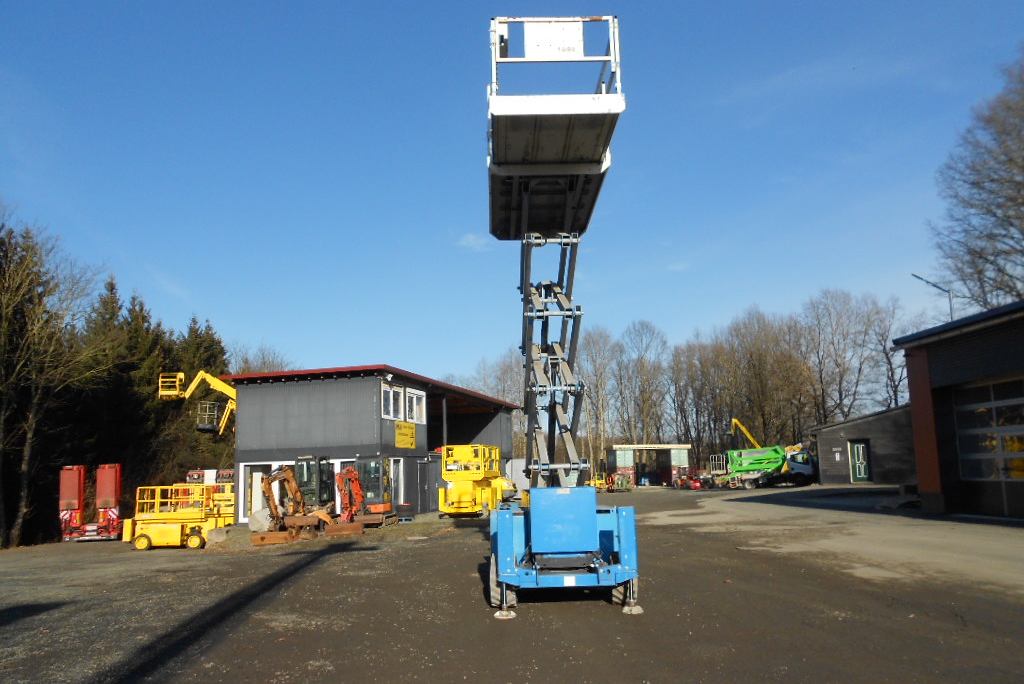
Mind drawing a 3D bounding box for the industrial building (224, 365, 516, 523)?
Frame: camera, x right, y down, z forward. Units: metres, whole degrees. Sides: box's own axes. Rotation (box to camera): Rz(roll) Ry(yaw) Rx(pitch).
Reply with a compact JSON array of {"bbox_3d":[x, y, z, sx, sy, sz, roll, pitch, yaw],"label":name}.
[{"bbox_3d":[-5.348,5.389,38.413,6.900,5.750,20.800,-4,-10,14],"label":"industrial building"}]

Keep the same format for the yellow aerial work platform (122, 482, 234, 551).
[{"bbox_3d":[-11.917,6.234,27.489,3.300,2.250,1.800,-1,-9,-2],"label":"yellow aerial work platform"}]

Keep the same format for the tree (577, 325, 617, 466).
[{"bbox_3d":[11.316,8.690,104.965,5.500,22.000,5.500,-1,-9,0],"label":"tree"}]

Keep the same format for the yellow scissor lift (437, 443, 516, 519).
[{"bbox_3d":[-1.204,4.873,26.883,1.720,2.500,3.300,-3,-10,13],"label":"yellow scissor lift"}]

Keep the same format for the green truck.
[{"bbox_3d":[16.450,8.150,49.579,5.900,2.700,2.100,0,-10,-10],"label":"green truck"}]

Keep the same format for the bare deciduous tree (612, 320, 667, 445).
[{"bbox_3d":[18.230,8.912,112.001,7.500,23.800,7.500,-1,-9,0],"label":"bare deciduous tree"}]

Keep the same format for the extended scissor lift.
[{"bbox_3d":[0.536,-0.148,10.506,1.750,6.870,4.050,-1,-9,-2],"label":"extended scissor lift"}]

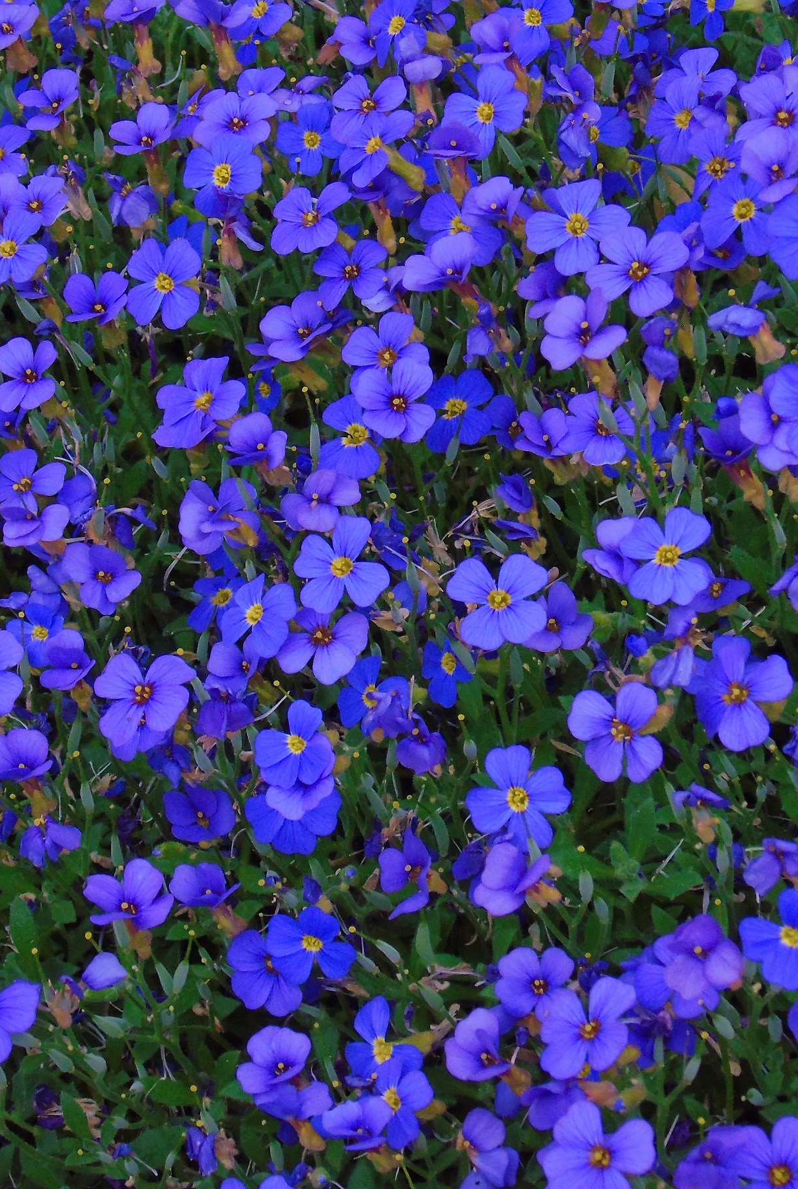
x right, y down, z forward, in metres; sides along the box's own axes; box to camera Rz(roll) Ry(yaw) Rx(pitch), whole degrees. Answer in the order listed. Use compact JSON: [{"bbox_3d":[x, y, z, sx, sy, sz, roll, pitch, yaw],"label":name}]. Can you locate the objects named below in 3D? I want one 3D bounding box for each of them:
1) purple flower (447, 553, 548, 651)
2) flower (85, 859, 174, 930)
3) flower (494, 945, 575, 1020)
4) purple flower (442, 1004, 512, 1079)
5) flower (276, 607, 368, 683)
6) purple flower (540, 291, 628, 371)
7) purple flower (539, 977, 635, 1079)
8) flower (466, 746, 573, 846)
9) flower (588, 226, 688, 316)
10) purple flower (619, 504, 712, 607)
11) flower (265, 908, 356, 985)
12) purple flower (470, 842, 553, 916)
[{"bbox_3d":[0.022,0.002,0.622,0.022,0.009,0.022,0,78,2],"label":"purple flower"},{"bbox_3d":[-0.054,0.060,0.570,0.018,0.010,0.018,0,43,10],"label":"flower"},{"bbox_3d":[0.028,0.080,0.586,0.016,0.007,0.017,0,60,6],"label":"flower"},{"bbox_3d":[0.015,0.085,0.540,0.015,0.011,0.016,0,62,36],"label":"purple flower"},{"bbox_3d":[-0.018,0.013,0.653,0.021,0.009,0.021,0,62,-2],"label":"flower"},{"bbox_3d":[0.042,-0.059,0.647,0.021,0.009,0.021,0,65,25],"label":"purple flower"},{"bbox_3d":[0.039,0.089,0.578,0.020,0.009,0.022,0,68,13],"label":"purple flower"},{"bbox_3d":[0.025,0.043,0.598,0.022,0.009,0.022,0,77,5],"label":"flower"},{"bbox_3d":[0.051,-0.068,0.600,0.021,0.008,0.020,0,66,0],"label":"flower"},{"bbox_3d":[0.058,-0.008,0.620,0.021,0.009,0.022,0,76,5],"label":"purple flower"},{"bbox_3d":[-0.018,0.072,0.583,0.019,0.007,0.017,0,60,-5],"label":"flower"},{"bbox_3d":[0.024,0.060,0.591,0.018,0.009,0.018,0,55,46],"label":"purple flower"}]

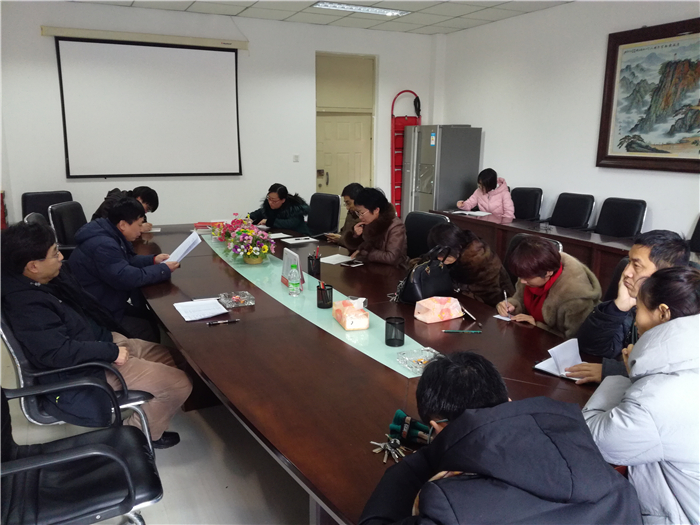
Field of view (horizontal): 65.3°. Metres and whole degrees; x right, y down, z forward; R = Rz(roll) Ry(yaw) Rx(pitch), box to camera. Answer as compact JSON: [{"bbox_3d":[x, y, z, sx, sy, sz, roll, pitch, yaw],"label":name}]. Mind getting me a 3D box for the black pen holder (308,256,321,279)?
[{"bbox_3d":[-0.221,0.014,3.396,0.078,0.099,0.078,0,13,0],"label":"black pen holder"}]

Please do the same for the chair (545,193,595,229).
[{"bbox_3d":[2.183,-0.175,5.806,0.620,1.020,0.570,-11,18,-42],"label":"chair"}]

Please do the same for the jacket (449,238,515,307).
[{"bbox_3d":[0.714,0.126,3.212,0.530,0.560,0.500,-6,15,-26],"label":"jacket"}]

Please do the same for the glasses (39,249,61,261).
[{"bbox_3d":[-1.359,-0.040,2.397,0.135,0.045,0.140,3,11,-21],"label":"glasses"}]

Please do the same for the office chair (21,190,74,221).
[{"bbox_3d":[-2.944,-0.156,5.346,0.570,1.000,0.620,-8,15,-31],"label":"office chair"}]

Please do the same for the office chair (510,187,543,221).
[{"bbox_3d":[1.842,-0.366,6.430,0.620,1.000,0.570,-8,16,-33],"label":"office chair"}]

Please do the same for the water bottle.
[{"bbox_3d":[-0.308,0.099,3.021,0.060,0.176,0.060,-6,14,-25],"label":"water bottle"}]

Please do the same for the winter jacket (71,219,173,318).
[{"bbox_3d":[-1.351,0.059,3.203,0.550,0.630,0.540,-6,15,-26],"label":"winter jacket"}]

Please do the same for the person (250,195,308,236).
[{"bbox_3d":[-0.733,-0.292,5.749,0.550,1.120,0.760,13,18,42],"label":"person"}]

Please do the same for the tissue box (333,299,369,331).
[{"bbox_3d":[0.002,0.247,2.604,0.109,0.080,0.222,-4,14,-17],"label":"tissue box"}]

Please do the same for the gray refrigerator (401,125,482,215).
[{"bbox_3d":[1.263,-1.001,7.711,0.720,1.760,0.880,-6,14,-26],"label":"gray refrigerator"}]

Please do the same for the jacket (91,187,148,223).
[{"bbox_3d":[-2.147,-0.364,5.036,0.500,0.610,0.500,-4,14,-20],"label":"jacket"}]

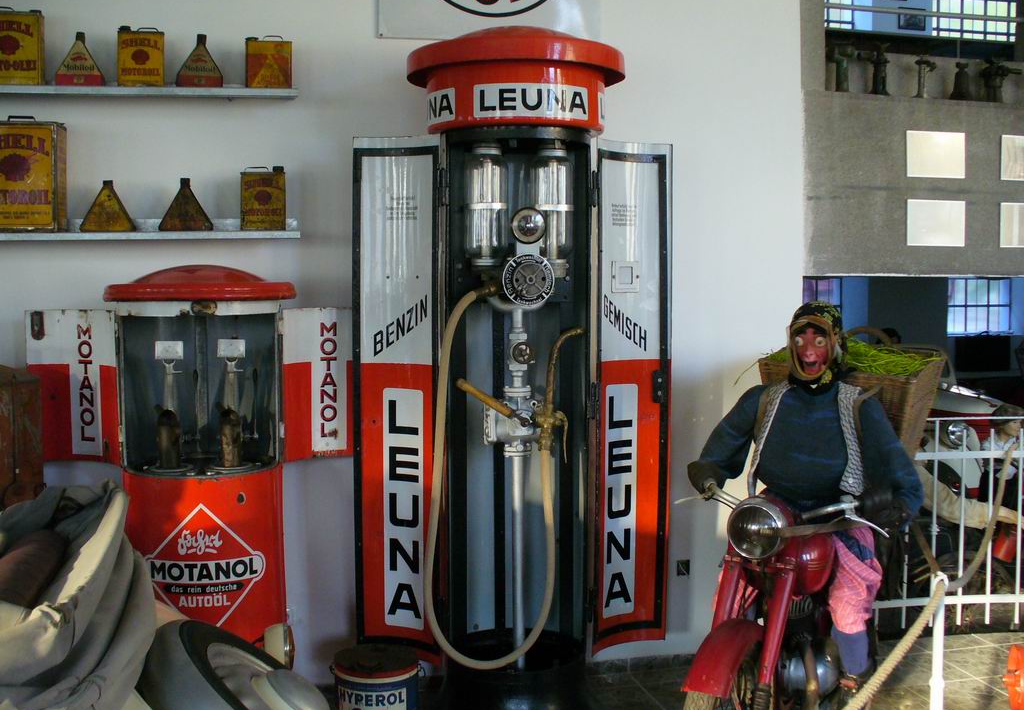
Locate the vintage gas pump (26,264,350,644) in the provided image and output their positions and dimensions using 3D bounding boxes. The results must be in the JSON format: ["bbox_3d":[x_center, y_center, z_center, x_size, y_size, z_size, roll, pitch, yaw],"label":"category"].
[{"bbox_3d":[-0.954,0.489,3.384,1.060,1.539,0.600,-1,5,-14],"label":"vintage gas pump"}]

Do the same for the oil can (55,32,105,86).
[{"bbox_3d":[-1.357,-0.930,3.438,0.133,0.149,0.080,-1,5,-15],"label":"oil can"}]

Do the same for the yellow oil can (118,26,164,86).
[{"bbox_3d":[-1.176,-0.950,3.478,0.128,0.169,0.085,-1,5,-14],"label":"yellow oil can"}]

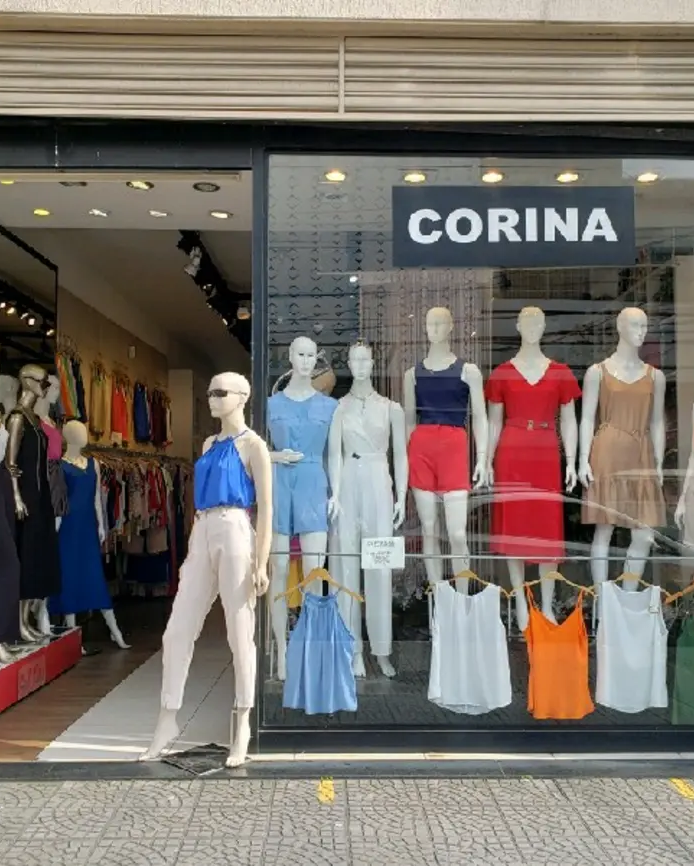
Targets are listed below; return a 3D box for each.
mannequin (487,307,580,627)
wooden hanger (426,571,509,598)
[{"bbox_3d":[1.037,0.190,4.816,0.490,1.800,0.340,-1,-3,9],"label":"mannequin"},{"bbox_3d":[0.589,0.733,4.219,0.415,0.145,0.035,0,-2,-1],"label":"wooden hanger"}]

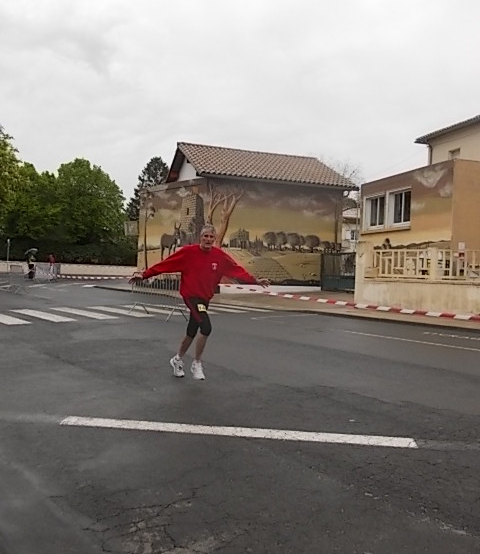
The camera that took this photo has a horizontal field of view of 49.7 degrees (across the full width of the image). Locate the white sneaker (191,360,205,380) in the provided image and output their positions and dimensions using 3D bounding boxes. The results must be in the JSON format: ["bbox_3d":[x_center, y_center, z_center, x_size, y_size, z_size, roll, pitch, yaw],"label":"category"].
[{"bbox_3d":[-0.464,1.010,5.650,0.110,0.125,0.290,0,11,-18],"label":"white sneaker"}]

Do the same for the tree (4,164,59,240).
[{"bbox_3d":[-18.152,-5.222,45.196,5.200,9.469,5.200,0,2,0],"label":"tree"}]

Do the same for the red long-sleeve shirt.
[{"bbox_3d":[-0.442,-0.038,5.650,1.220,0.580,0.400,0,2,-7],"label":"red long-sleeve shirt"}]

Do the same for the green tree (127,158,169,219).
[{"bbox_3d":[-8.484,-6.238,50.232,5.400,11.197,5.400,0,2,0],"label":"green tree"}]

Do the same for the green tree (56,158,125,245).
[{"bbox_3d":[-13.025,-5.424,45.206,6.200,9.934,6.200,0,2,0],"label":"green tree"}]

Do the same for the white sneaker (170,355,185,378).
[{"bbox_3d":[-0.694,0.994,5.750,0.110,0.125,0.290,0,27,-18],"label":"white sneaker"}]

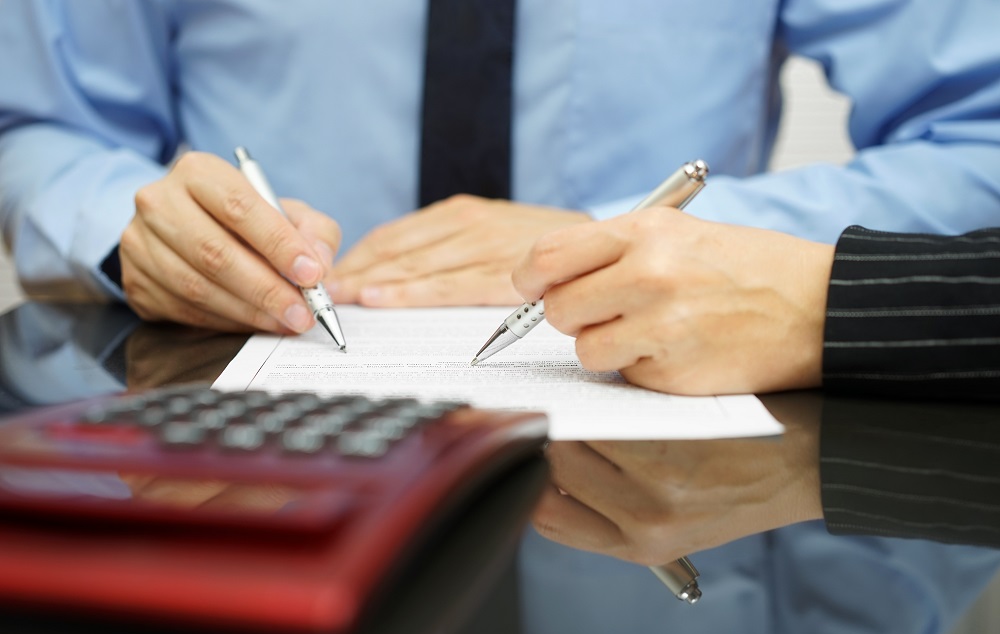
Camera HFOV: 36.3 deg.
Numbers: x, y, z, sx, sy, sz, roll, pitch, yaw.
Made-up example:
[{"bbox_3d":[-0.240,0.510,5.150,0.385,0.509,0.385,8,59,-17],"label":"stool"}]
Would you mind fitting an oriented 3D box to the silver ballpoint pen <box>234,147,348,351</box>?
[{"bbox_3d":[-0.097,-0.033,0.705,0.011,0.013,0.135,-7,50,-33],"label":"silver ballpoint pen"}]

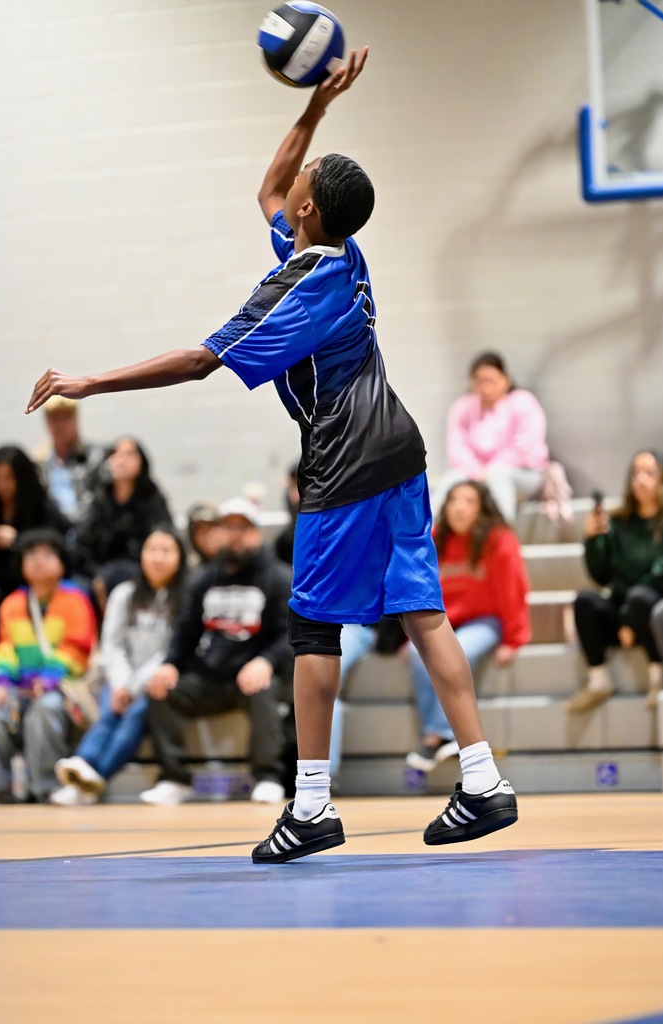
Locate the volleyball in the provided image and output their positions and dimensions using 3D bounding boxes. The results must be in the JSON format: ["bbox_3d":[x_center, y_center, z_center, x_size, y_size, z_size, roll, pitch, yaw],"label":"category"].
[{"bbox_3d":[-0.074,-1.140,10.420,0.210,0.210,0.210,-2,-3,0],"label":"volleyball"}]

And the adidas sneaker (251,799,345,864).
[{"bbox_3d":[-0.078,0.775,10.380,0.277,0.122,0.104,-19,-12,32],"label":"adidas sneaker"}]

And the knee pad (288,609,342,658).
[{"bbox_3d":[-0.039,0.274,10.380,0.130,0.160,0.120,-2,-3,0],"label":"knee pad"}]

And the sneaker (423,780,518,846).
[{"bbox_3d":[0.343,0.734,10.450,0.277,0.122,0.104,-22,-14,35],"label":"sneaker"}]

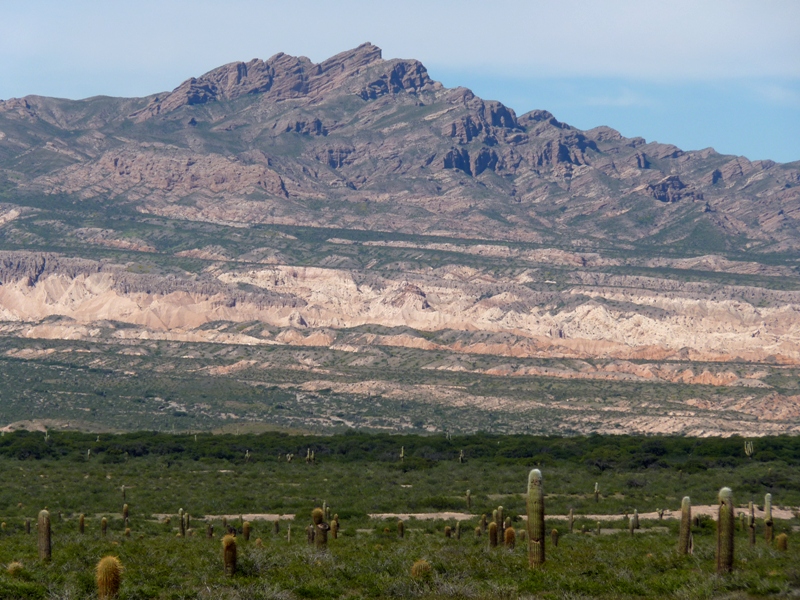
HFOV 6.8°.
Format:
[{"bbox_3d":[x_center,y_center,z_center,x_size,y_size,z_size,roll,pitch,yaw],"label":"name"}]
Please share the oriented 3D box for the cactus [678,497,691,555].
[{"bbox_3d":[11.066,8.770,262.000,0.368,2.310,0.368,0,-1,0],"label":"cactus"}]

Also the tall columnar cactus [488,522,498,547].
[{"bbox_3d":[3.866,9.734,280.000,0.360,1.083,0.360,0,-1,0],"label":"tall columnar cactus"}]

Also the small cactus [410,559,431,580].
[{"bbox_3d":[0.537,6.717,168.000,0.471,0.533,0.447,0,-1,0],"label":"small cactus"}]

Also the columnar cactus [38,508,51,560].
[{"bbox_3d":[-12.061,8.042,230.000,0.418,1.817,0.418,0,-1,0],"label":"columnar cactus"}]

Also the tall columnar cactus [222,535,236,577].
[{"bbox_3d":[-4.695,7.090,187.000,0.359,1.201,0.359,0,-1,0],"label":"tall columnar cactus"}]

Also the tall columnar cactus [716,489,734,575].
[{"bbox_3d":[9.537,6.781,198.000,0.453,2.608,0.453,0,-1,0],"label":"tall columnar cactus"}]

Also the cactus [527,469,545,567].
[{"bbox_3d":[4.129,6.653,205.000,0.484,3.073,0.484,0,-1,0],"label":"cactus"}]

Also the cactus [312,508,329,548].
[{"bbox_3d":[-2.858,8.313,245.000,0.561,1.574,0.470,0,-1,0],"label":"cactus"}]

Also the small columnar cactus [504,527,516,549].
[{"bbox_3d":[4.324,9.353,265.000,0.411,0.900,0.411,0,-1,0],"label":"small columnar cactus"}]

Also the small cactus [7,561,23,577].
[{"bbox_3d":[-10.689,7.503,188.000,0.420,0.514,0.420,0,-2,0],"label":"small cactus"}]

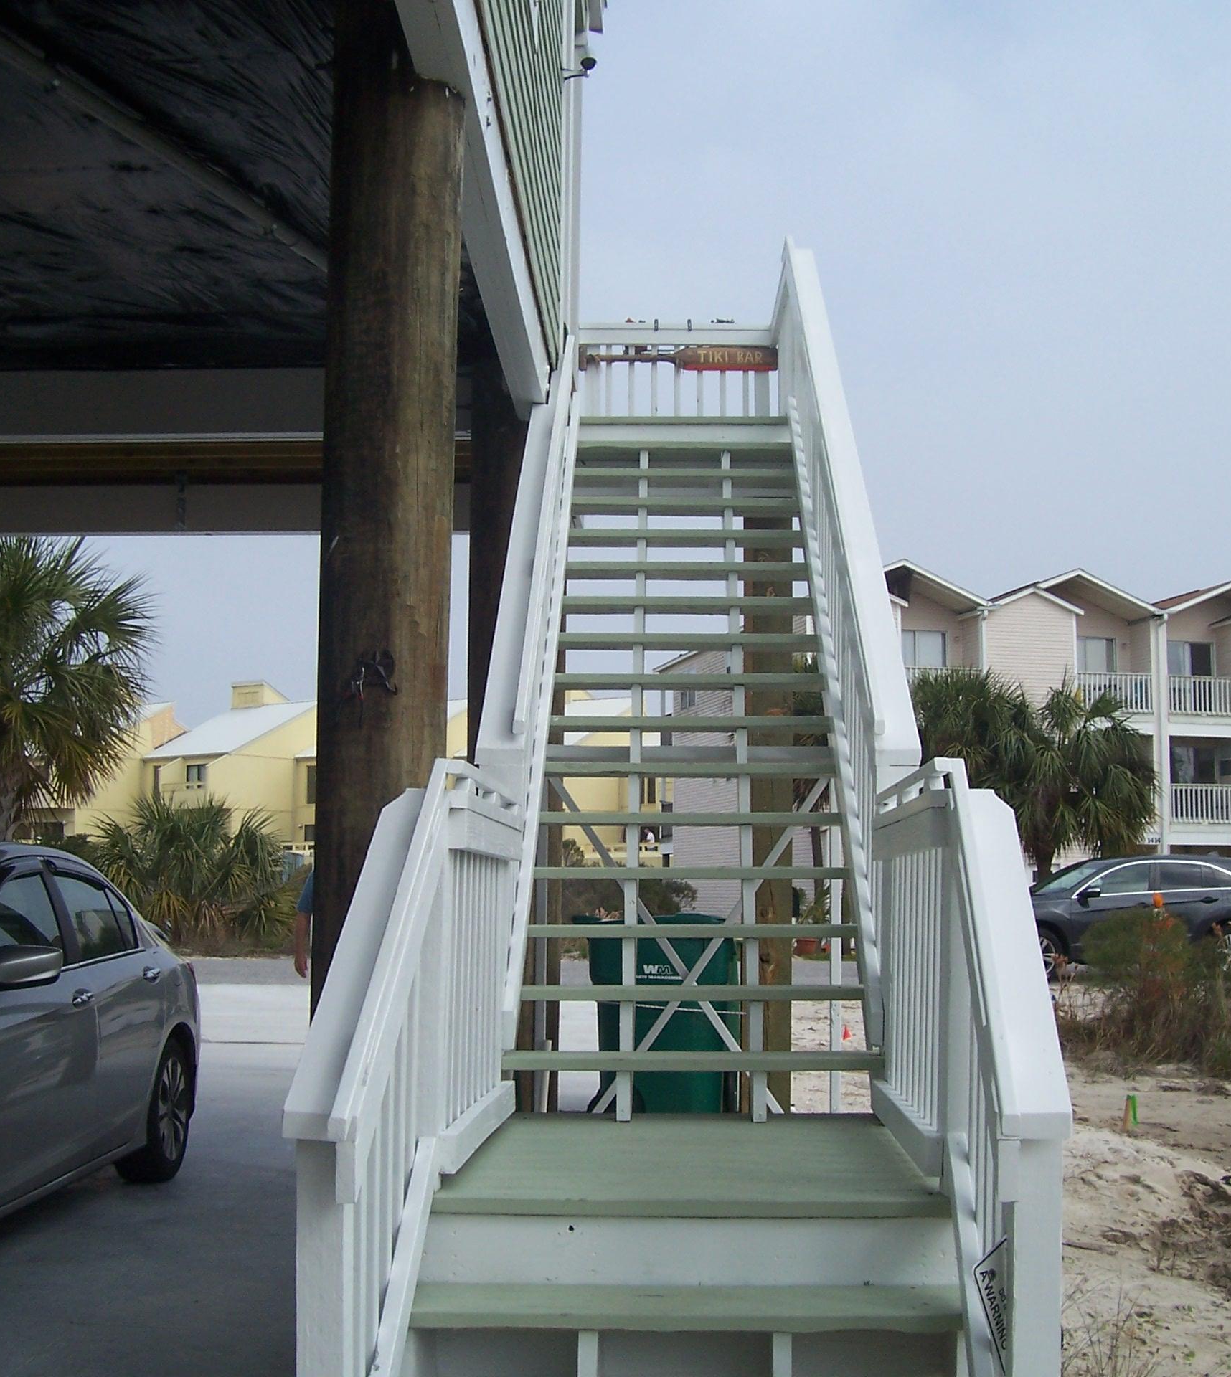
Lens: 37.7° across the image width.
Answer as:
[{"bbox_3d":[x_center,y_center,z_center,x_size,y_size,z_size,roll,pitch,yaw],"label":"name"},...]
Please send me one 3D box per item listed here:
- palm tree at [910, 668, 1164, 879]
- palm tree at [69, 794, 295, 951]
[{"bbox_3d":[7.671,2.181,33.200,4.700,5.100,4.200,0,-5,0],"label":"palm tree"},{"bbox_3d":[-7.700,3.236,32.000,4.000,2.750,3.500,0,-5,0],"label":"palm tree"}]

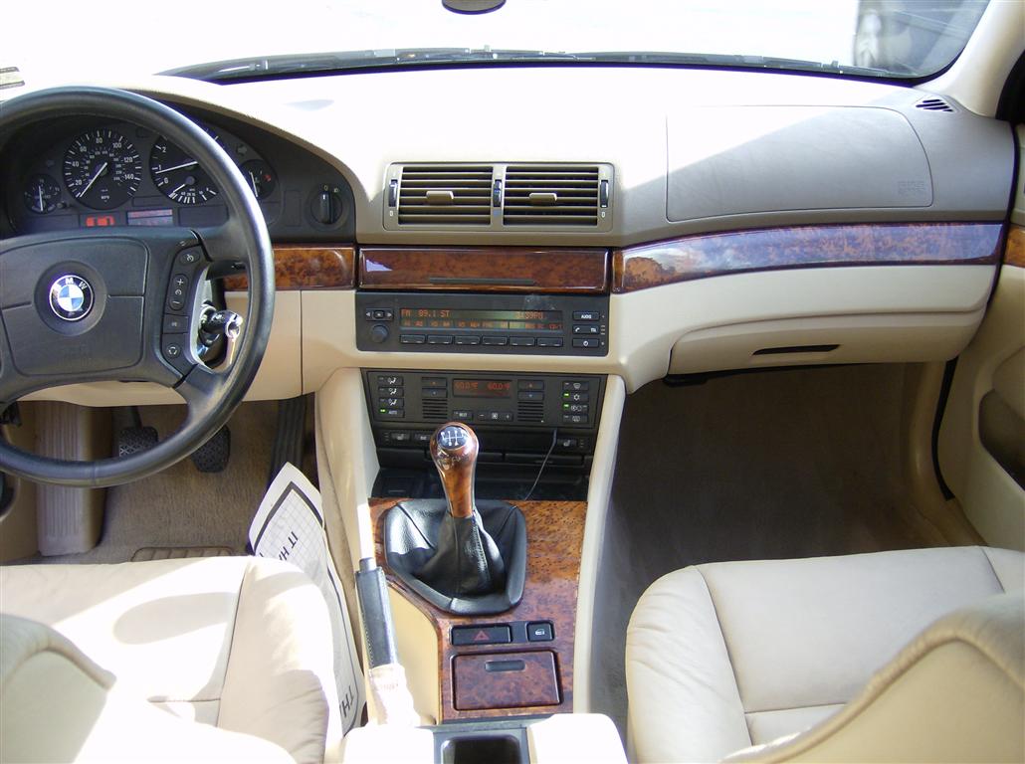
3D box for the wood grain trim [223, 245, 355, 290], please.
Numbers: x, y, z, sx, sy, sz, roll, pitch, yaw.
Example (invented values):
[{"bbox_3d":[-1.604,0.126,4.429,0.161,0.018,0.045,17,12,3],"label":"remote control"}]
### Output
[{"bbox_3d":[-0.255,-0.131,1.216,0.157,0.050,0.022,0,9,3],"label":"wood grain trim"}]

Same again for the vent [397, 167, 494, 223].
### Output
[{"bbox_3d":[-0.075,-0.211,1.210,0.108,0.066,0.030,1,8,5],"label":"vent"}]

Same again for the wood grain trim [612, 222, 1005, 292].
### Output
[{"bbox_3d":[0.345,-0.154,1.257,0.498,0.060,0.096,-5,9,-9],"label":"wood grain trim"}]

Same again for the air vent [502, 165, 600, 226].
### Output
[{"bbox_3d":[0.044,-0.209,1.200,0.109,0.065,0.030,1,8,5],"label":"air vent"}]

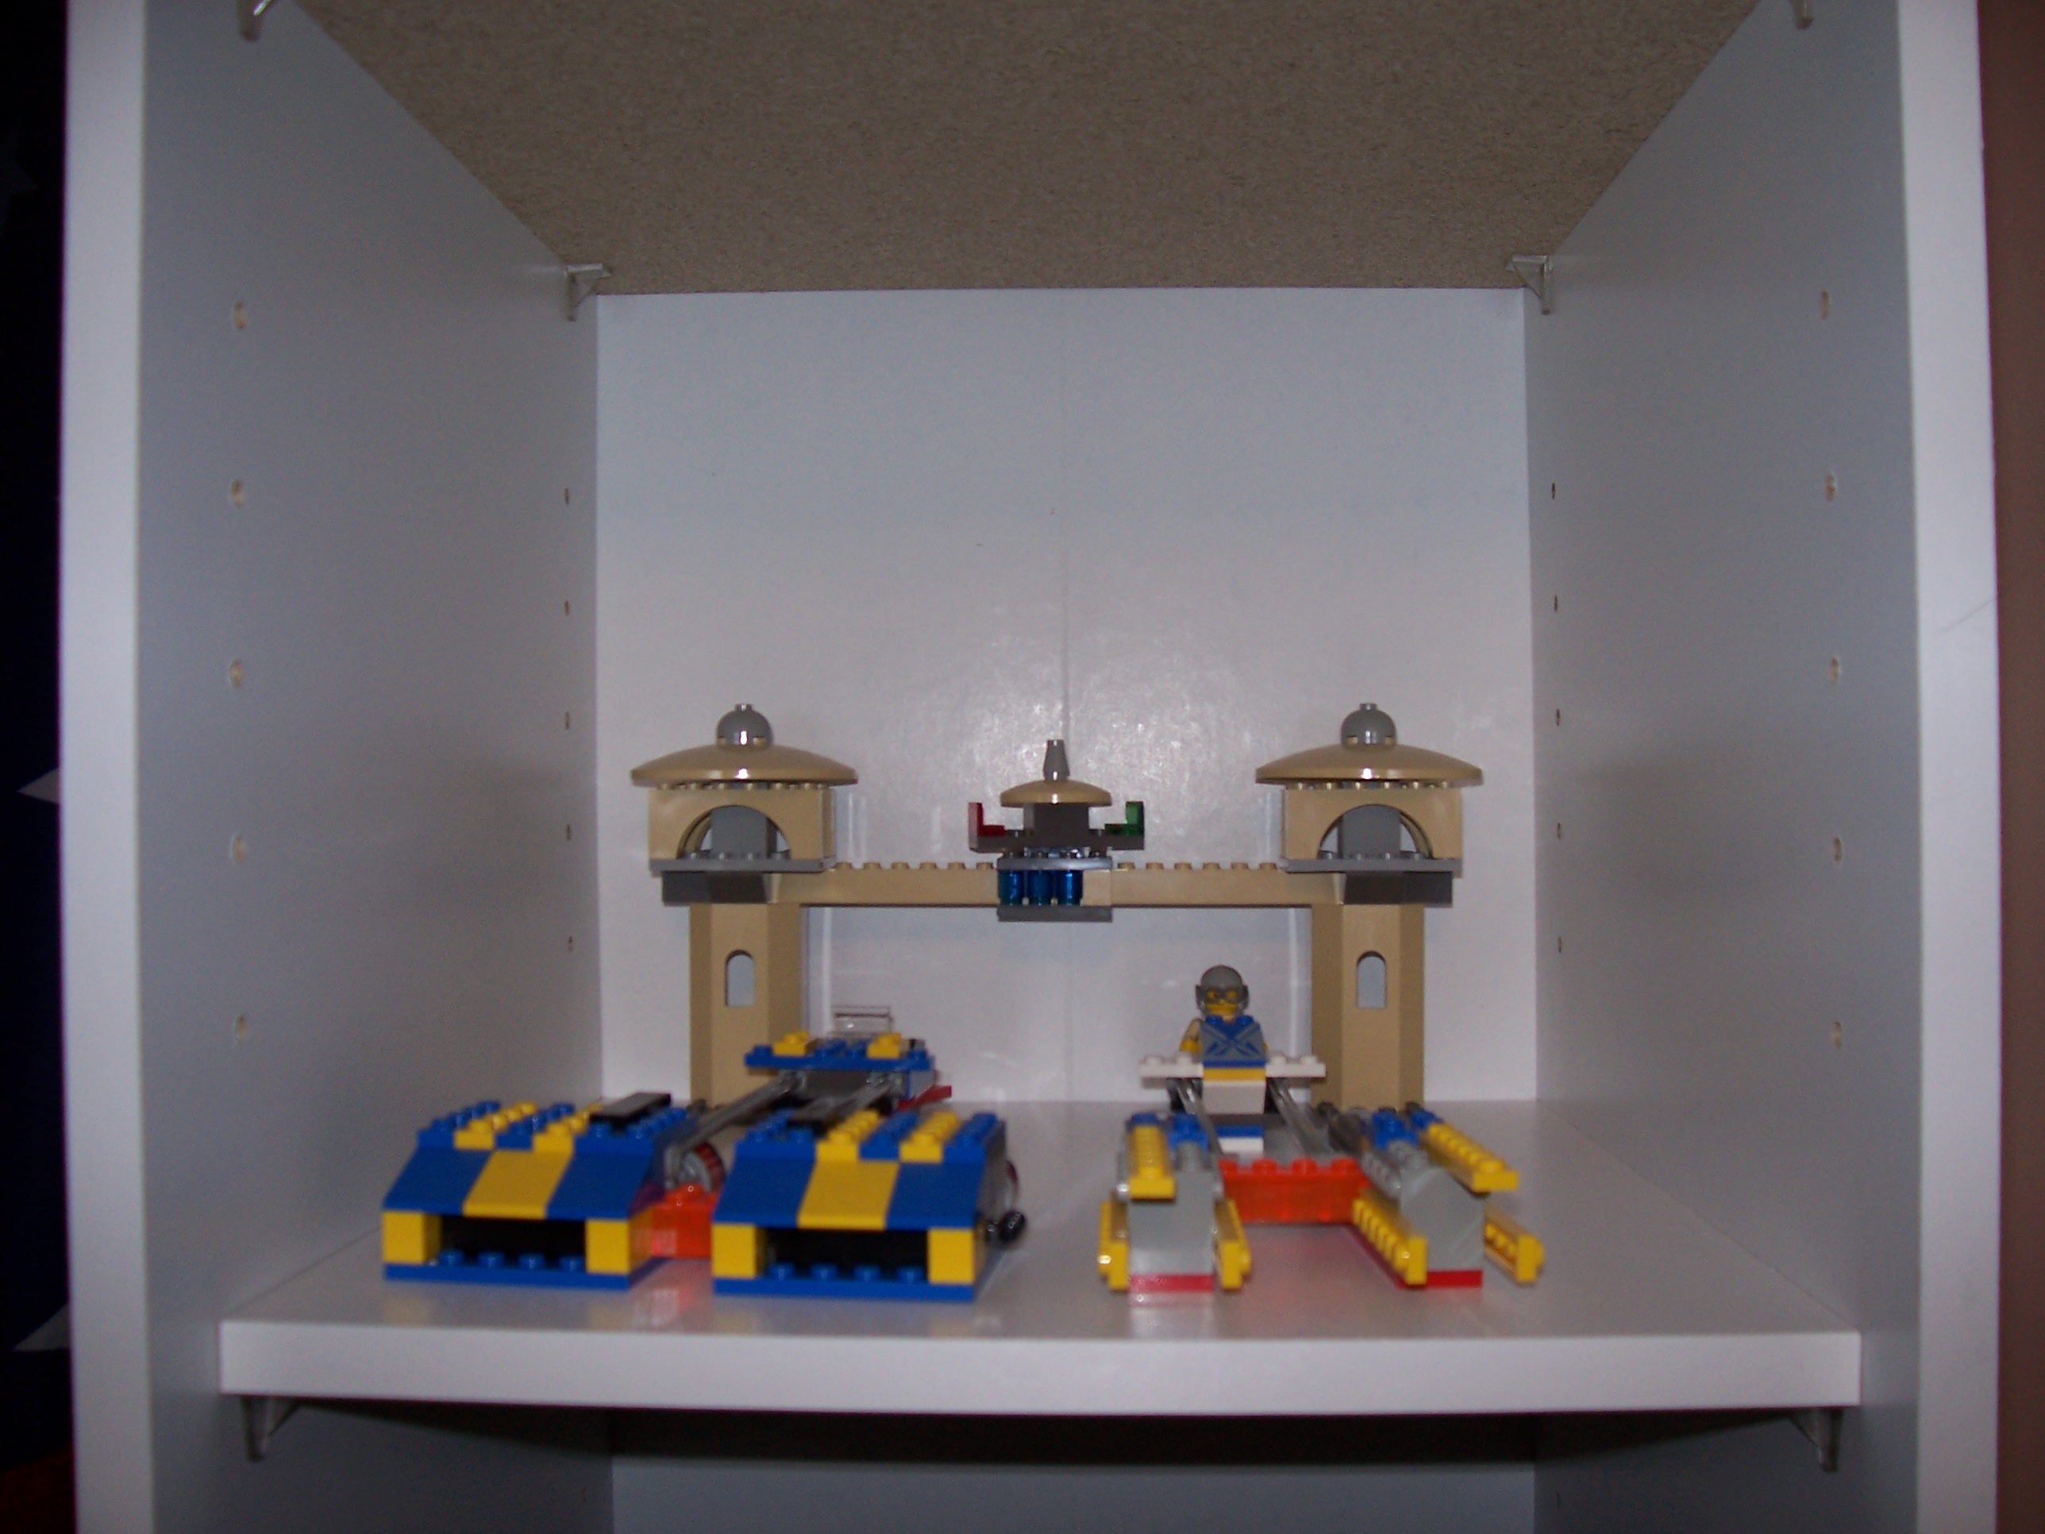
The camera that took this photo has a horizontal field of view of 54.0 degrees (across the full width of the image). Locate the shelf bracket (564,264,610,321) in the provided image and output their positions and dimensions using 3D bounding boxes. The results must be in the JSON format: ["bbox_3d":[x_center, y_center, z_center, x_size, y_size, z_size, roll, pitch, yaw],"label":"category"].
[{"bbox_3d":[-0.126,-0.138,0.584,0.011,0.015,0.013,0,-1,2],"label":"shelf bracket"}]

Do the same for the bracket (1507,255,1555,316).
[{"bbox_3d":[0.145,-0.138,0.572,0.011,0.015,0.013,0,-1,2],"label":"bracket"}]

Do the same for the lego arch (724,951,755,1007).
[{"bbox_3d":[-0.078,0.059,0.558,0.009,0.016,0.006,0,-1,2],"label":"lego arch"}]

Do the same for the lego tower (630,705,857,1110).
[{"bbox_3d":[-0.078,0.041,0.567,0.064,0.117,0.064,0,-1,2],"label":"lego tower"}]

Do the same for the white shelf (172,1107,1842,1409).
[{"bbox_3d":[0.006,0.105,0.472,0.282,0.013,0.263,0,-1,2],"label":"white shelf"}]

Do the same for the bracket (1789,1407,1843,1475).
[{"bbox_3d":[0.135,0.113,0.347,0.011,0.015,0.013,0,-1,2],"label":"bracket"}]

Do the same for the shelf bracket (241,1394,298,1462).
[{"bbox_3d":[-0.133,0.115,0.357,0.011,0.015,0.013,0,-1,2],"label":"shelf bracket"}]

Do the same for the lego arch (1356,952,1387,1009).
[{"bbox_3d":[0.096,0.059,0.554,0.009,0.016,0.006,0,-1,2],"label":"lego arch"}]

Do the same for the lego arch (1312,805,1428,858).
[{"bbox_3d":[0.095,0.017,0.550,0.032,0.015,0.009,0,-1,2],"label":"lego arch"}]

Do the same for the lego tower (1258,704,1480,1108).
[{"bbox_3d":[0.098,0.041,0.563,0.064,0.117,0.064,0,-1,2],"label":"lego tower"}]

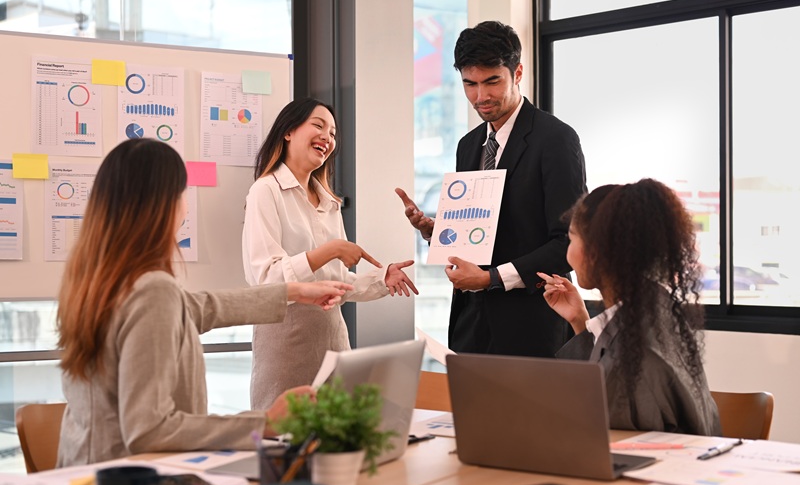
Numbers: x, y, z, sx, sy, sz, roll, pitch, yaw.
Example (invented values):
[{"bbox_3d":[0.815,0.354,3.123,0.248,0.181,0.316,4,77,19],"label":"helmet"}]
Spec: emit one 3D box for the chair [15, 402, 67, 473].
[{"bbox_3d":[-0.520,0.756,2.417,0.500,0.810,0.460,-1,-1,38],"label":"chair"}]

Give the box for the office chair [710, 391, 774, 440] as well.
[{"bbox_3d":[0.600,0.759,2.607,0.460,0.810,0.500,-1,-1,30],"label":"office chair"}]

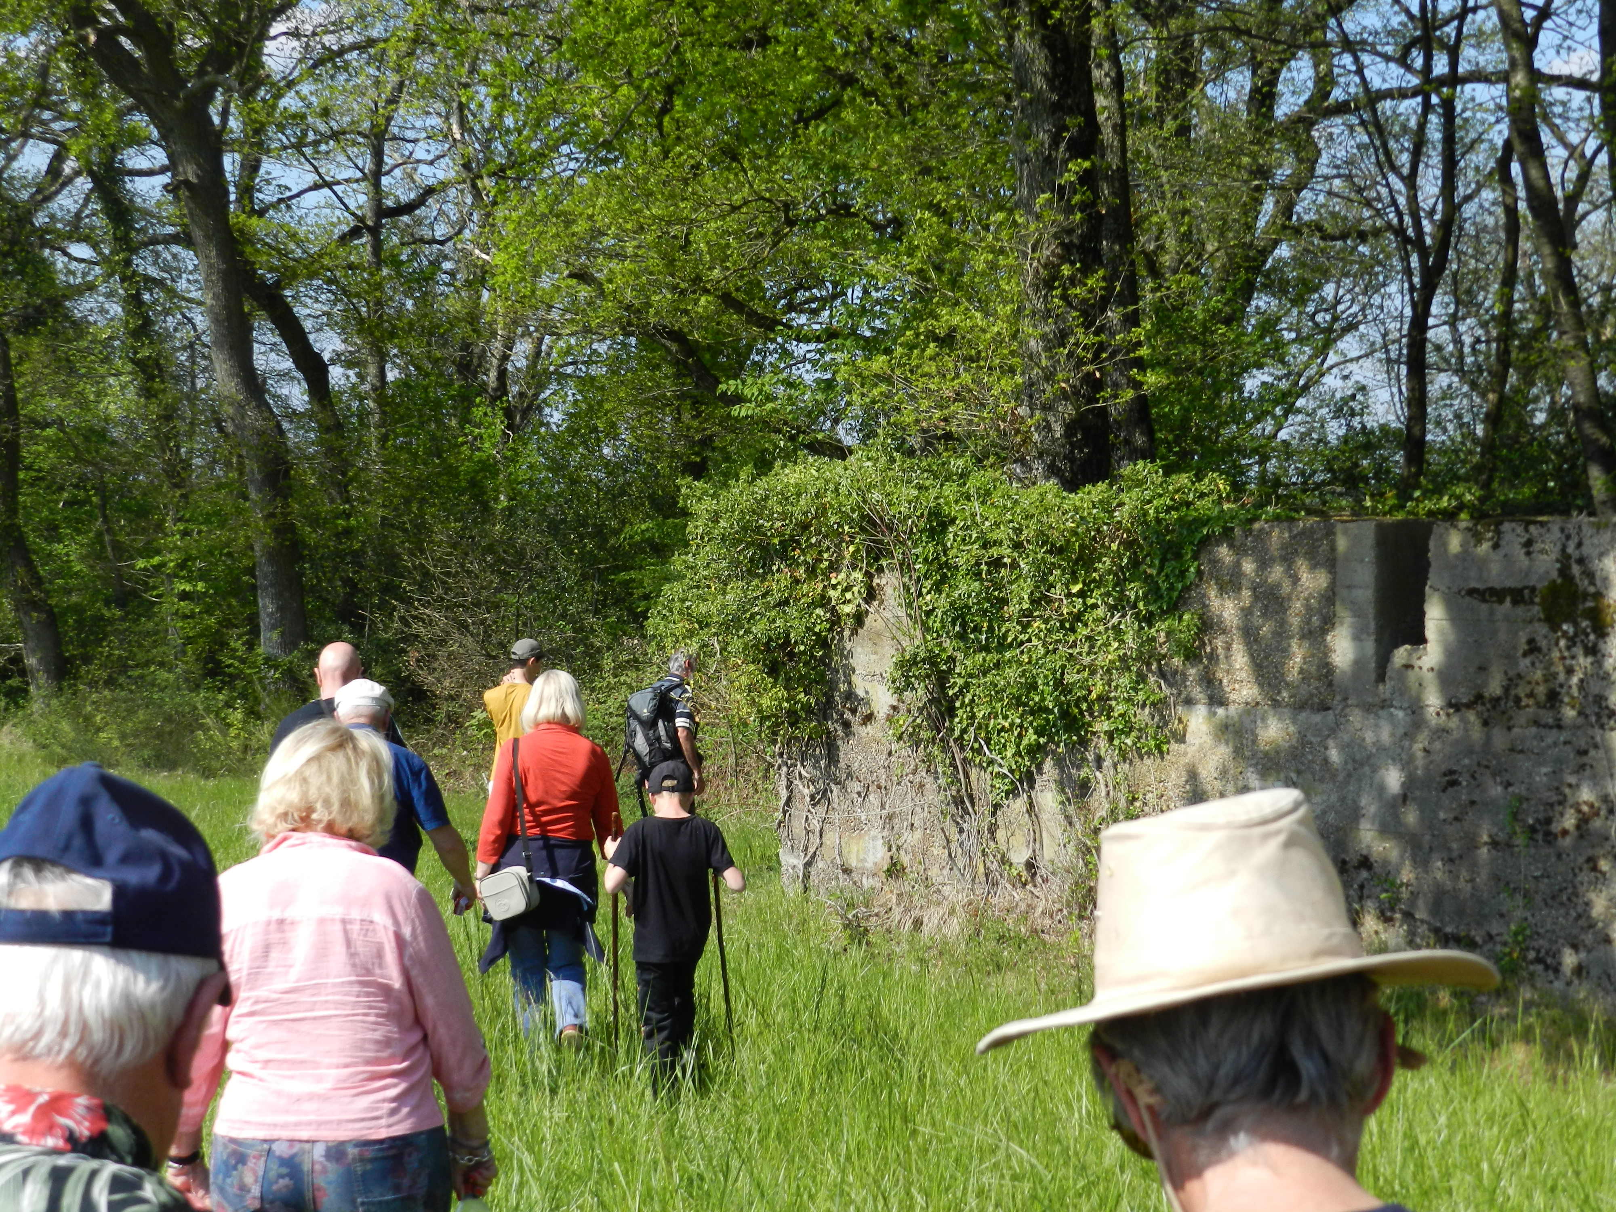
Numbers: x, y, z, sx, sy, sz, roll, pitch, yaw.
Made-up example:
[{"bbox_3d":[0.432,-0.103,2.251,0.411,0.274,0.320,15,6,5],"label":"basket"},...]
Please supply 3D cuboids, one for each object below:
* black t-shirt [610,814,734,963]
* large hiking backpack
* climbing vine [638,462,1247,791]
[{"bbox_3d":[-0.501,1.038,10.300,0.450,0.540,0.260,0,-1,0],"label":"black t-shirt"},{"bbox_3d":[-1.093,0.861,19.800,0.340,0.660,0.300,-1,-1,37],"label":"large hiking backpack"},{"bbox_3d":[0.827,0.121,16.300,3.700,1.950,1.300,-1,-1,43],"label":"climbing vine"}]

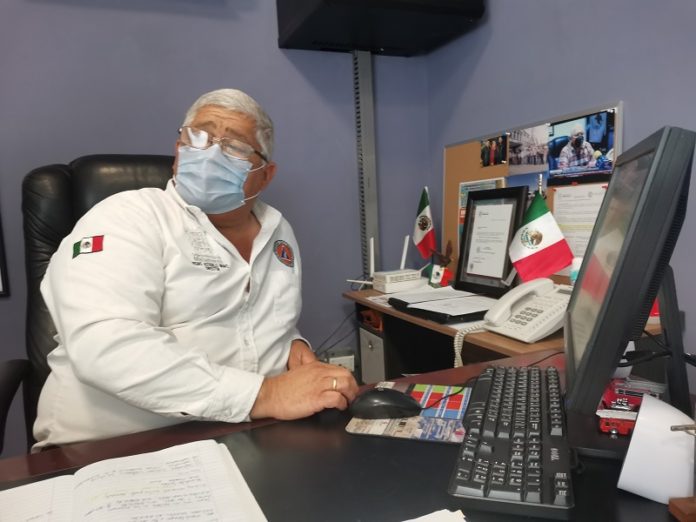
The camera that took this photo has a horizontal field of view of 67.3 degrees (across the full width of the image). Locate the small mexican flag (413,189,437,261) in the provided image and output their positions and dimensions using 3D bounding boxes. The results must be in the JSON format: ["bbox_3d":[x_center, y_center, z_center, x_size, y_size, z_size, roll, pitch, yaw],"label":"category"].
[{"bbox_3d":[0.303,-0.152,2.070,0.100,0.280,0.060,-2,7,12],"label":"small mexican flag"}]

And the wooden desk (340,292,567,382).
[{"bbox_3d":[0.517,0.522,1.577,0.550,0.750,1.200,-6,8,-26],"label":"wooden desk"}]

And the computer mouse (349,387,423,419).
[{"bbox_3d":[0.063,0.239,0.878,0.115,0.038,0.064,-3,7,1],"label":"computer mouse"}]

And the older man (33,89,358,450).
[{"bbox_3d":[-0.200,0.330,1.090,0.620,1.320,0.760,-10,10,-44],"label":"older man"}]

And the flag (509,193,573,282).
[{"bbox_3d":[0.563,-0.069,1.530,0.185,0.260,0.070,-1,7,14],"label":"flag"}]

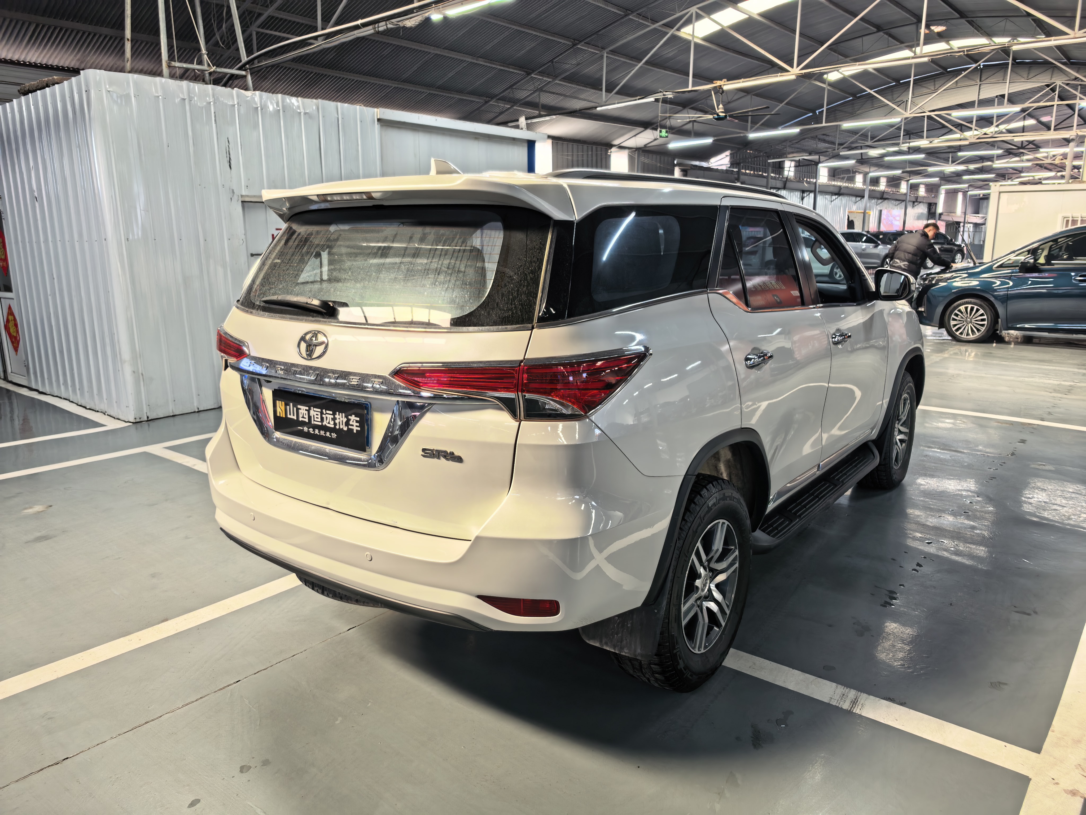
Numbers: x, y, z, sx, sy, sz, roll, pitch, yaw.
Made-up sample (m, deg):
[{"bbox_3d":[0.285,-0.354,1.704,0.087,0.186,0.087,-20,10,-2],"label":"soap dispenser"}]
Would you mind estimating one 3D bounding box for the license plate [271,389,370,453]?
[{"bbox_3d":[-0.685,0.035,2.287,0.450,0.142,0.020,9,12,37],"label":"license plate"}]

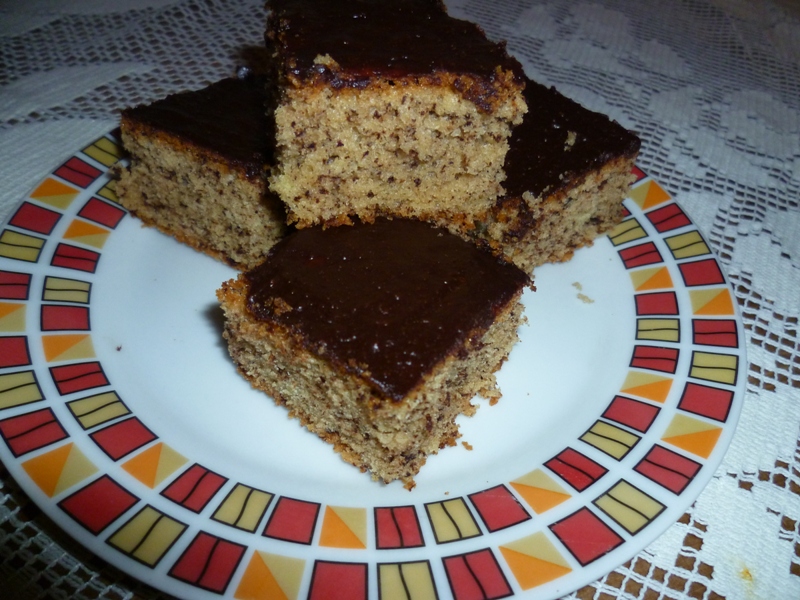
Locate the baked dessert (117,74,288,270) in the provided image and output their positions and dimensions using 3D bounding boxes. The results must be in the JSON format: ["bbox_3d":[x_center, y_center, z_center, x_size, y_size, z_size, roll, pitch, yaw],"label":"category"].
[{"bbox_3d":[-0.050,-0.042,0.208,0.051,0.034,0.049,26,38,14],"label":"baked dessert"}]

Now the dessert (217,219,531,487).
[{"bbox_3d":[-0.006,0.008,0.167,0.053,0.034,0.050,31,51,23],"label":"dessert"}]

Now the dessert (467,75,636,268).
[{"bbox_3d":[0.039,-0.041,0.216,0.051,0.033,0.051,-29,52,-19],"label":"dessert"}]

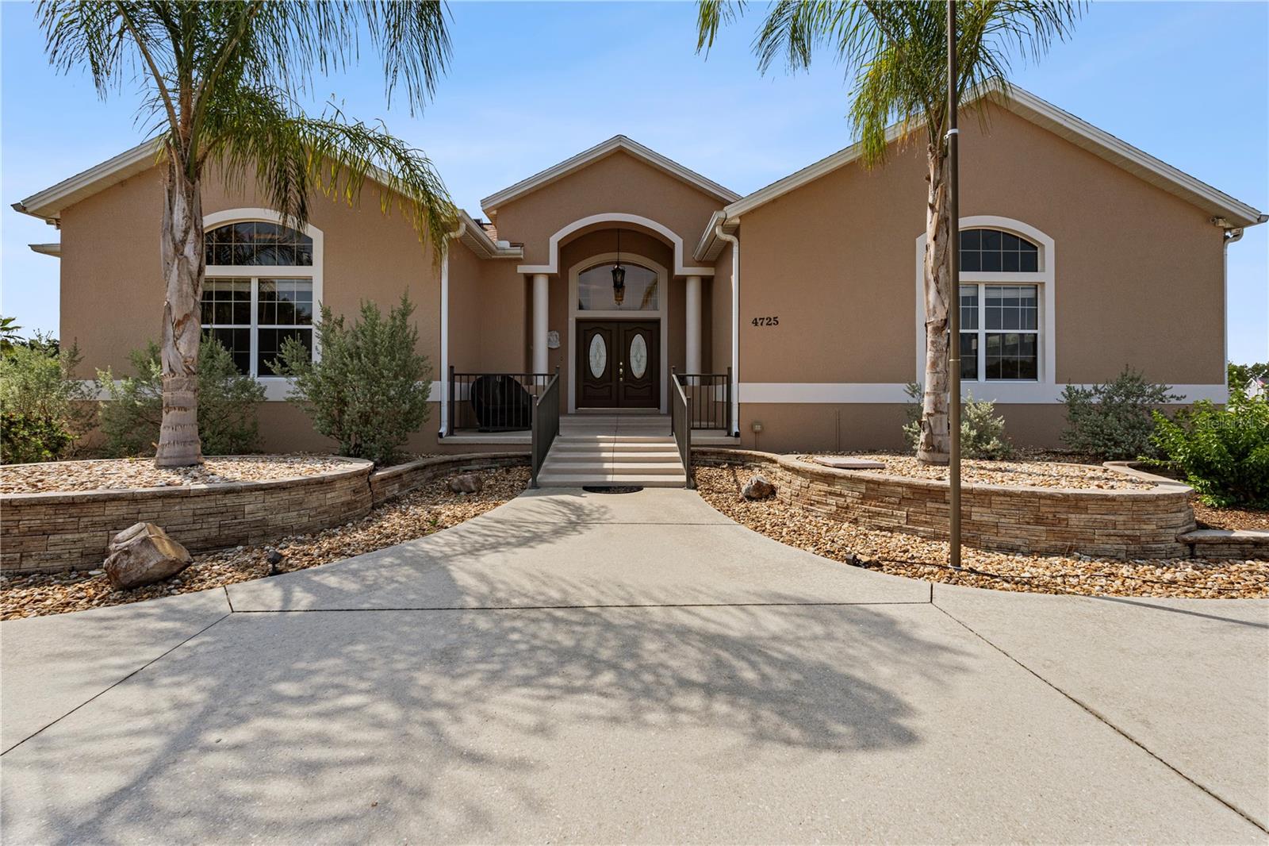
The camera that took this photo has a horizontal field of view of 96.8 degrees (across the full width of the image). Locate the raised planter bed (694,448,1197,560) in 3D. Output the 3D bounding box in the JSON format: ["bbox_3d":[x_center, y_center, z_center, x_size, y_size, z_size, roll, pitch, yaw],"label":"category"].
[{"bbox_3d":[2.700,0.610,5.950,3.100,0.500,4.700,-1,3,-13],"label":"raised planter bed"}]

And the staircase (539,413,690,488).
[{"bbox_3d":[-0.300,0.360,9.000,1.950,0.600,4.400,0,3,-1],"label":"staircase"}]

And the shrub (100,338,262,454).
[{"bbox_3d":[-6.650,-0.380,8.400,2.100,1.750,1.900,0,3,-1],"label":"shrub"}]

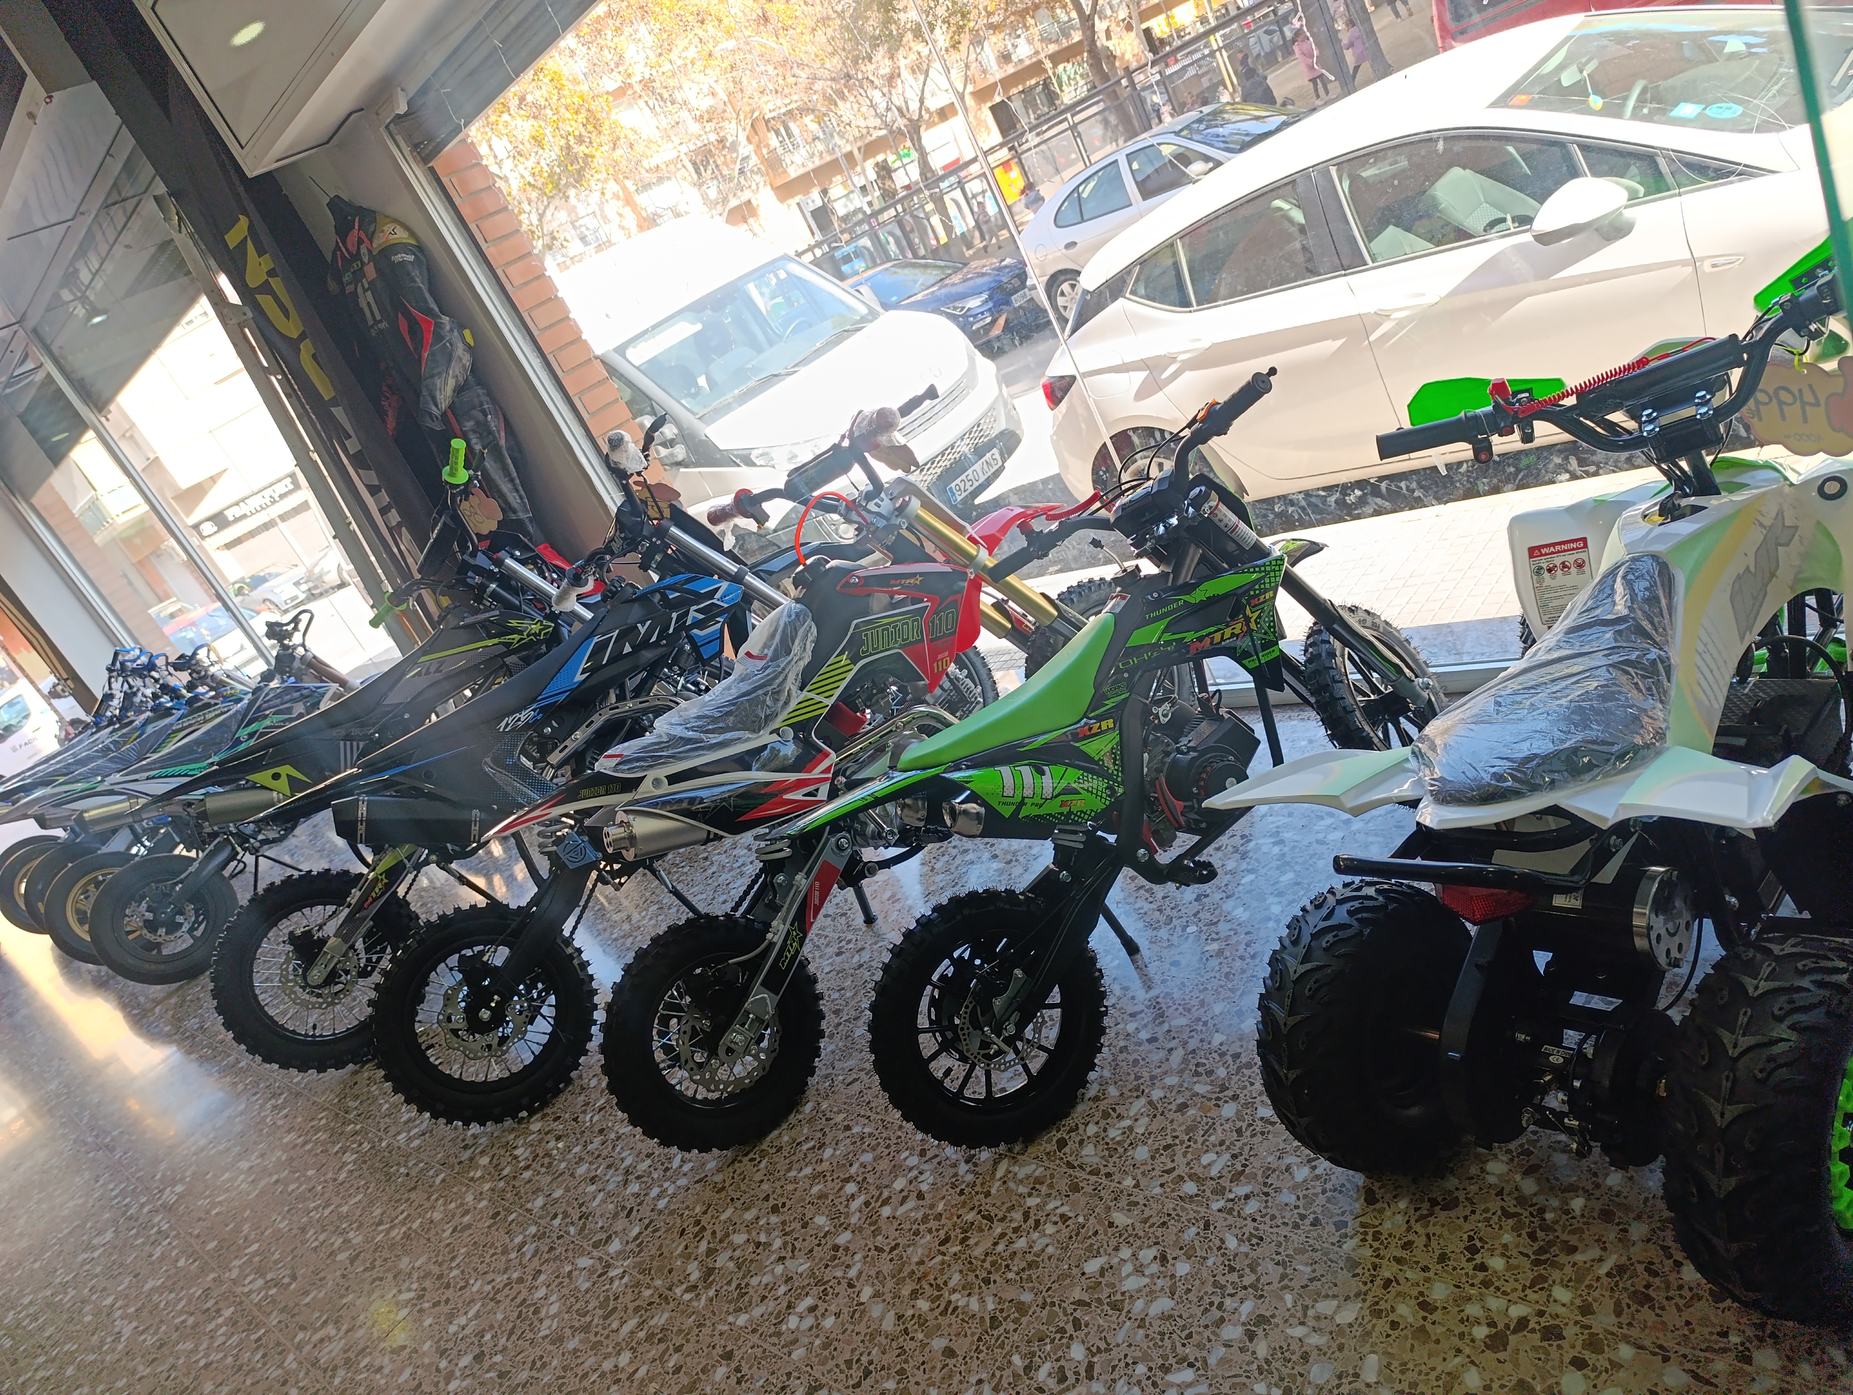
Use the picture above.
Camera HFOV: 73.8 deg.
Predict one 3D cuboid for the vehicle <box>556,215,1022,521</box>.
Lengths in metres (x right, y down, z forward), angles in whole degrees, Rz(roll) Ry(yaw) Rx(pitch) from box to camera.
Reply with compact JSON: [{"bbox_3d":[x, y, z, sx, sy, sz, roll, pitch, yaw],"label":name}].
[{"bbox_3d":[-1.888,-1.786,9.011,5.500,2.440,2.030,-4,31,49],"label":"vehicle"}]

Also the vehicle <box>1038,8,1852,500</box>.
[{"bbox_3d":[2.376,-1.827,4.891,1.850,1.485,4.370,-42,24,-32],"label":"vehicle"}]

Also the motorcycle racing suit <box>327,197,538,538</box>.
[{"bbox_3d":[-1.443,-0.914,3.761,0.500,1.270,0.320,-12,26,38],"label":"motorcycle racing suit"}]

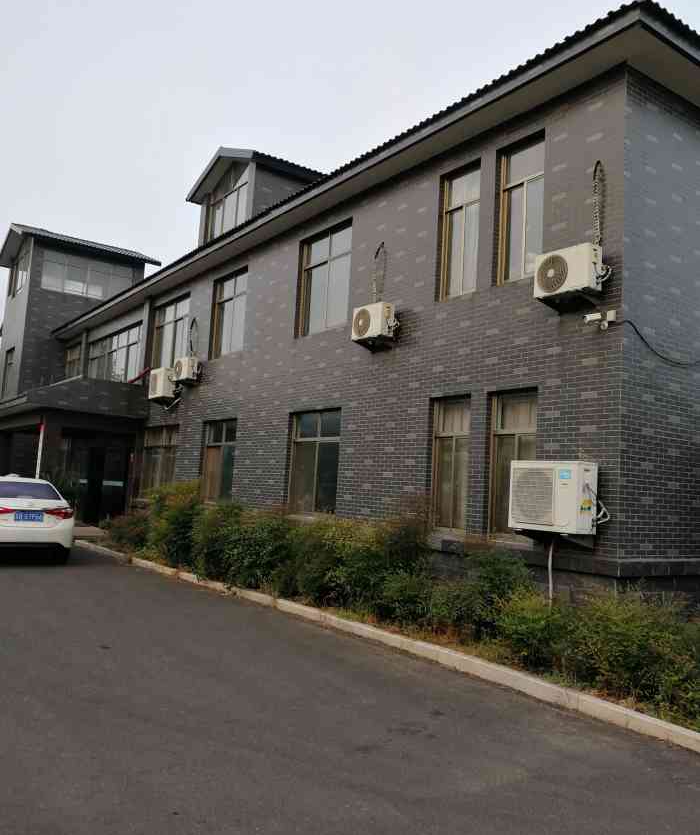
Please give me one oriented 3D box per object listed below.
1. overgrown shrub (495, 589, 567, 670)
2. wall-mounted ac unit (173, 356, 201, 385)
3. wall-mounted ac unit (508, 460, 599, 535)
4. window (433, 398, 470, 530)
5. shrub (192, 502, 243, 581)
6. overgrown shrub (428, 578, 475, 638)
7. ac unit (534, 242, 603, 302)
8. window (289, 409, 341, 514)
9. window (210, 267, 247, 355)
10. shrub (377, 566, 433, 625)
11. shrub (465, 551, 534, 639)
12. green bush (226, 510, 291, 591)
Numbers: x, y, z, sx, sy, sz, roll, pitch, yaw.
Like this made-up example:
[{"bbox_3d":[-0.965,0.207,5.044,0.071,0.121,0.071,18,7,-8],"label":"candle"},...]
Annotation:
[{"bbox_3d":[1.668,1.928,6.650,0.700,0.740,0.700,7,-7,-35],"label":"overgrown shrub"},{"bbox_3d":[-3.948,-1.145,17.573,0.250,0.520,0.800,7,-7,-35],"label":"wall-mounted ac unit"},{"bbox_3d":[2.300,0.899,8.279,0.330,0.768,0.954,7,-7,-35],"label":"wall-mounted ac unit"},{"bbox_3d":[1.518,0.675,10.495,0.150,1.931,0.847,7,-7,-35],"label":"window"},{"bbox_3d":[-2.139,2.002,11.750,0.920,1.220,0.920,7,-7,-35],"label":"shrub"},{"bbox_3d":[1.081,2.023,7.750,0.550,0.640,0.550,7,-7,-35],"label":"overgrown shrub"},{"bbox_3d":[2.602,-1.708,8.640,0.250,0.528,0.809,7,-7,-35],"label":"ac unit"},{"bbox_3d":[-0.645,0.779,13.121,0.120,1.782,1.635,7,-7,-35],"label":"window"},{"bbox_3d":[-2.759,-2.341,16.679,0.120,1.880,1.606,7,-7,-35],"label":"window"},{"bbox_3d":[0.637,2.067,8.500,0.620,0.630,0.660,7,-7,-35],"label":"shrub"},{"bbox_3d":[1.623,1.932,7.900,0.800,0.920,0.800,3,-5,0],"label":"shrub"},{"bbox_3d":[-1.352,1.950,10.750,1.020,1.050,1.150,7,-7,-35],"label":"green bush"}]

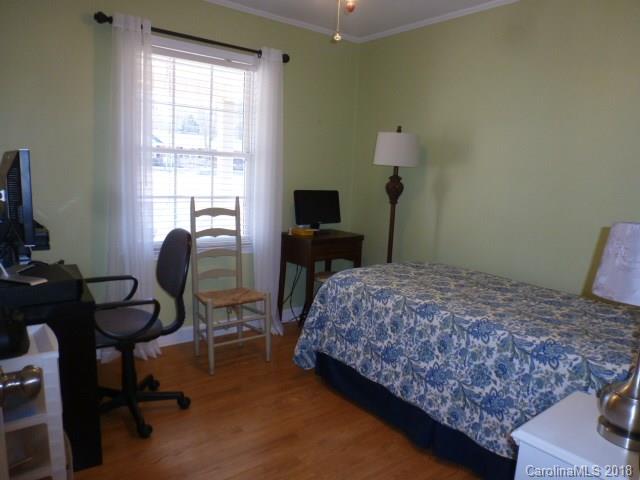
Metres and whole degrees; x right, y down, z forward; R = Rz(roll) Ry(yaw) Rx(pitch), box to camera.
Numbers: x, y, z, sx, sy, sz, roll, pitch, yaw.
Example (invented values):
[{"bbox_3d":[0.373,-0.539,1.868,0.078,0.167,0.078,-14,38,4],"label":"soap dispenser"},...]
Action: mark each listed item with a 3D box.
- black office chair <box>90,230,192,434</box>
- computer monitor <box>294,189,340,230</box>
[{"bbox_3d":[-0.967,0.433,2.268,0.610,0.965,0.580,-4,12,-34],"label":"black office chair"},{"bbox_3d":[-0.017,-0.222,3.606,0.460,0.355,0.180,-5,13,-38],"label":"computer monitor"}]

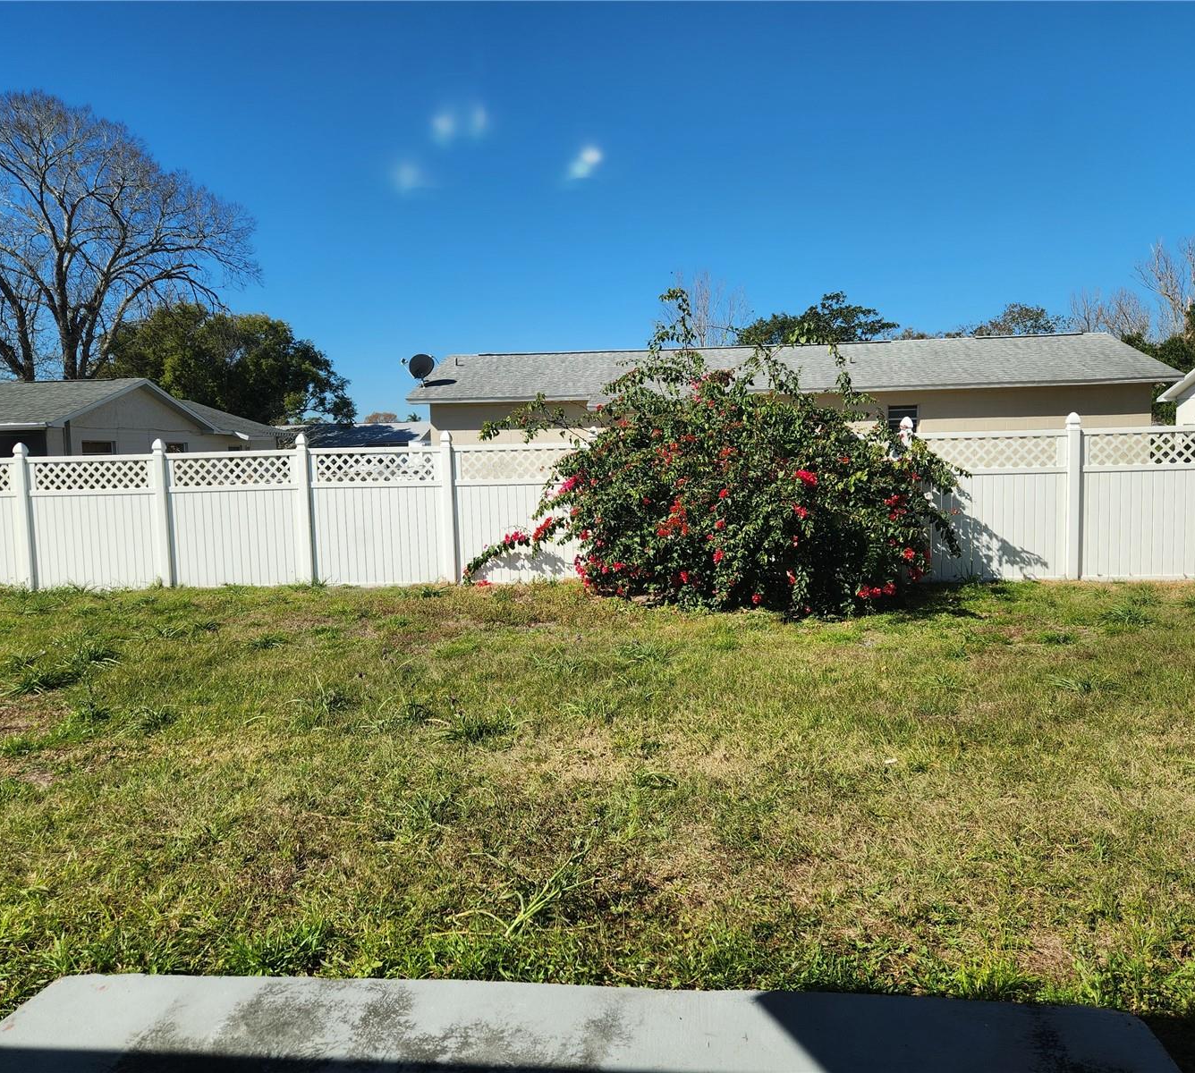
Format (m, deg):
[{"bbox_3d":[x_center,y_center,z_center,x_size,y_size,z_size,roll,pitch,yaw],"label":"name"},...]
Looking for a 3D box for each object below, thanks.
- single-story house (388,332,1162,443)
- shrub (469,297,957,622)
[{"bbox_3d":[4.124,-2.714,23.400,15.560,4.000,8.000,-1,4,5],"label":"single-story house"},{"bbox_3d":[1.193,-0.991,9.906,5.200,3.300,2.500,-1,4,6],"label":"shrub"}]

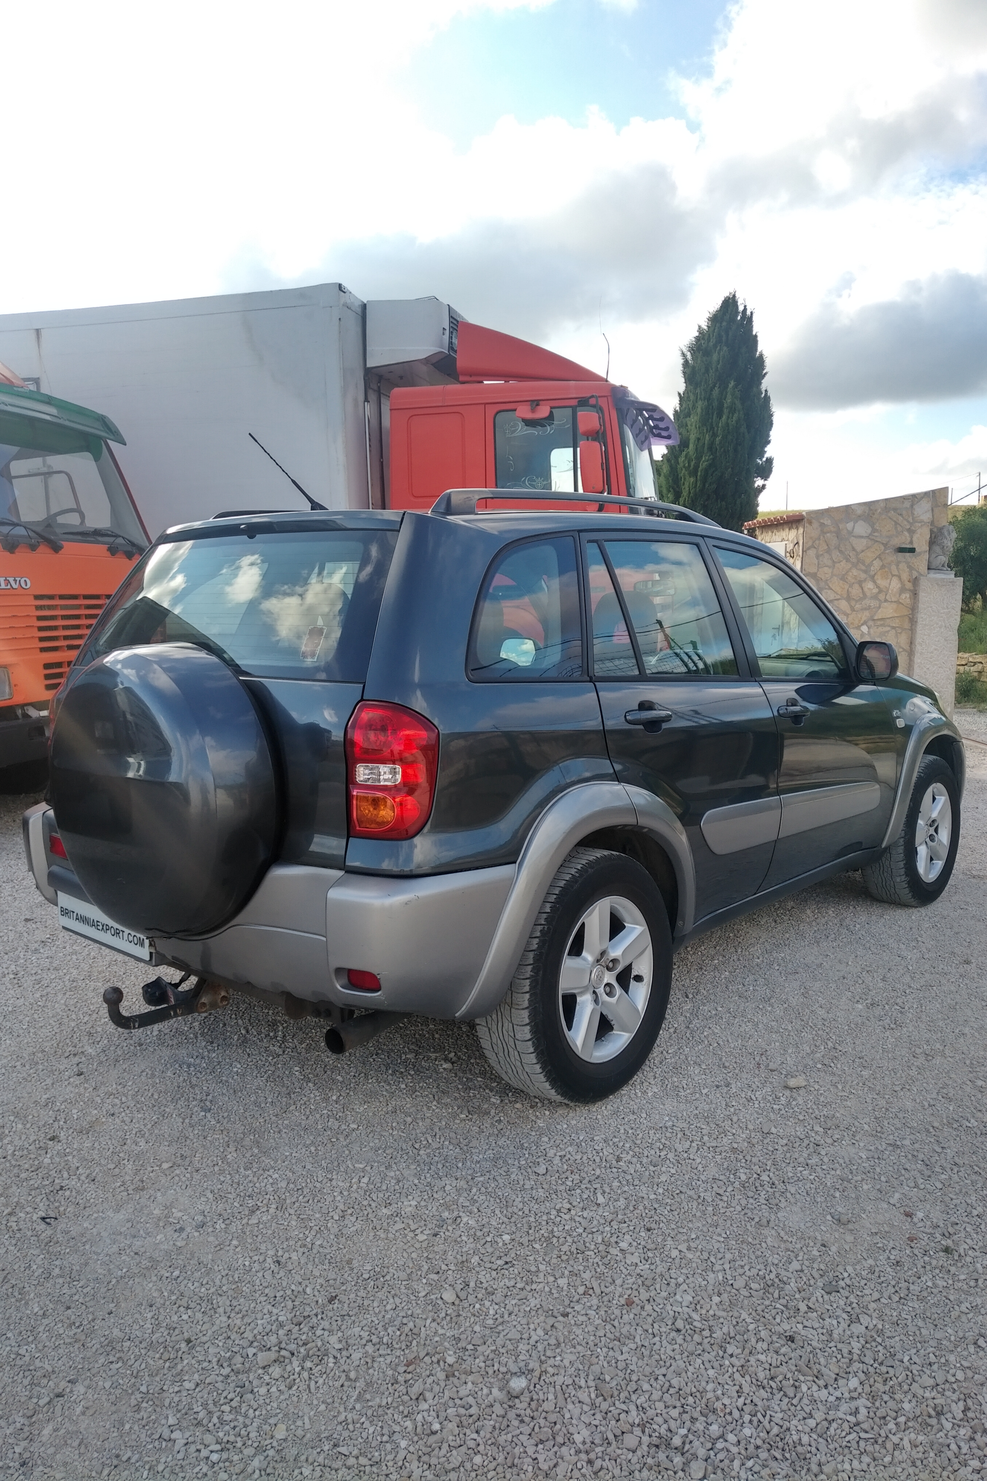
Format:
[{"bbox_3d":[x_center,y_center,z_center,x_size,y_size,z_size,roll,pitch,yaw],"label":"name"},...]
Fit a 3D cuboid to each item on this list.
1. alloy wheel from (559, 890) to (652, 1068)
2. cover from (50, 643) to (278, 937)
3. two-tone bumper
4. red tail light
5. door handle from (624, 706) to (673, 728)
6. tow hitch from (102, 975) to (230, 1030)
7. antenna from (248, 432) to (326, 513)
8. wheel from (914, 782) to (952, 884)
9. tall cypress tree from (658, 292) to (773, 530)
[{"bbox_3d":[0.258,0.634,2.838,0.170,0.445,0.445,5,9,42],"label":"alloy wheel"},{"bbox_3d":[-0.870,0.123,2.626,0.730,0.730,0.220,5,9,42],"label":"cover"},{"bbox_3d":[-0.464,0.302,3.148,1.770,0.470,1.230,5,9,42],"label":"two-tone bumper"},{"bbox_3d":[-0.222,0.063,2.261,0.180,0.295,0.180,5,9,42],"label":"red tail light"},{"bbox_3d":[0.420,-0.068,2.821,0.050,0.048,0.215,5,9,42],"label":"door handle"},{"bbox_3d":[-0.870,0.684,2.749,0.130,0.130,0.350,5,9,42],"label":"tow hitch"},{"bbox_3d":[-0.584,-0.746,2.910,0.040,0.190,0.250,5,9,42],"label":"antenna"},{"bbox_3d":[1.908,0.410,4.655,0.170,0.445,0.445,5,9,42],"label":"wheel"},{"bbox_3d":[4.108,-4.427,18.677,2.250,7.090,2.250,1,7,12],"label":"tall cypress tree"}]

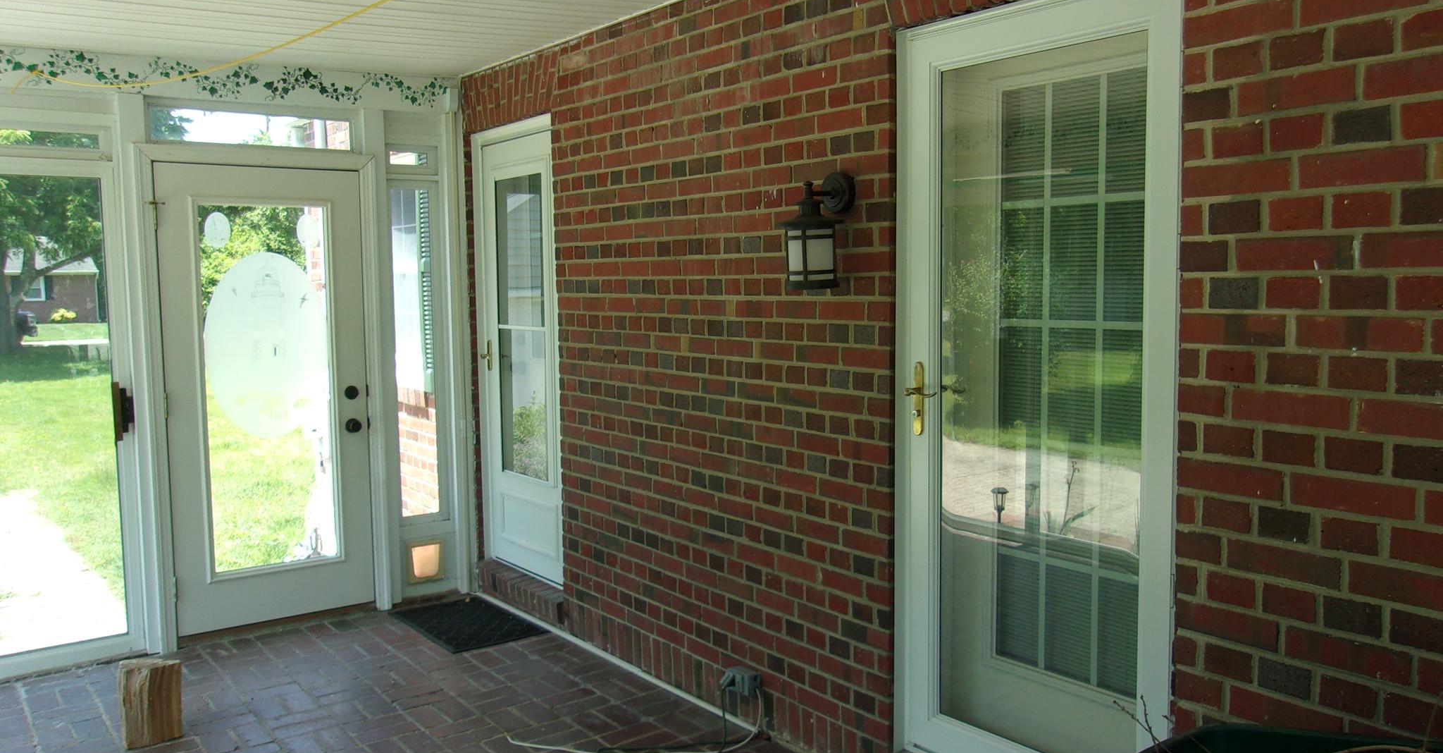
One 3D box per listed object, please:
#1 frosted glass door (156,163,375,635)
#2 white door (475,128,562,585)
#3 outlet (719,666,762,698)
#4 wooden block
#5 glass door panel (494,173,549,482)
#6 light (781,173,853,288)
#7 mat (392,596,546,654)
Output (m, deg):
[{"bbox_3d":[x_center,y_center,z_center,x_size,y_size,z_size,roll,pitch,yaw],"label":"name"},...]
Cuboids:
[{"bbox_3d":[-2.020,0.089,5.041,0.864,2.021,0.045,-4,6,-38],"label":"frosted glass door"},{"bbox_3d":[-0.919,-0.093,5.261,0.053,2.038,0.757,-4,6,-38],"label":"white door"},{"bbox_3d":[0.067,1.043,3.884,0.076,0.071,0.144,-4,6,-38],"label":"outlet"},{"bbox_3d":[-1.947,1.104,3.836,0.176,0.255,0.141,-4,6,-38],"label":"wooden block"},{"bbox_3d":[-0.934,-0.226,5.273,0.030,1.395,0.439,-4,6,-38],"label":"glass door panel"},{"bbox_3d":[0.280,-0.434,3.352,0.211,0.345,0.189,-4,6,-38],"label":"light"},{"bbox_3d":[-1.155,1.110,5.089,0.448,0.014,0.753,-4,6,-38],"label":"mat"}]

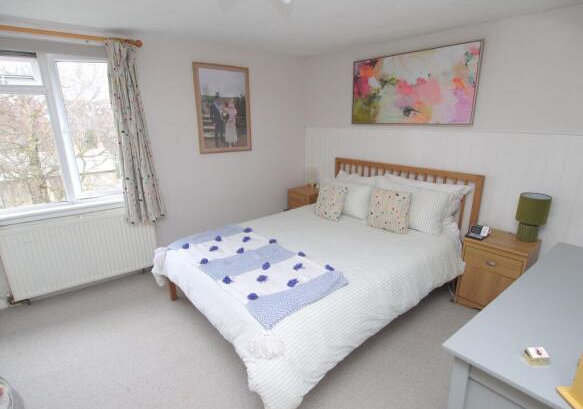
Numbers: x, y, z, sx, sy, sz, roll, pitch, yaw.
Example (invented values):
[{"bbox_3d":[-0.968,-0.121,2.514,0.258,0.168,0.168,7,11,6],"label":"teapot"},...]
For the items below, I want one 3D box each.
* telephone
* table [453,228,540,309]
[{"bbox_3d":[1.409,0.210,2.303,0.120,0.075,0.125,15,21,43],"label":"telephone"},{"bbox_3d":[1.567,0.525,2.295,0.417,0.532,0.385,-12,19,-36],"label":"table"}]

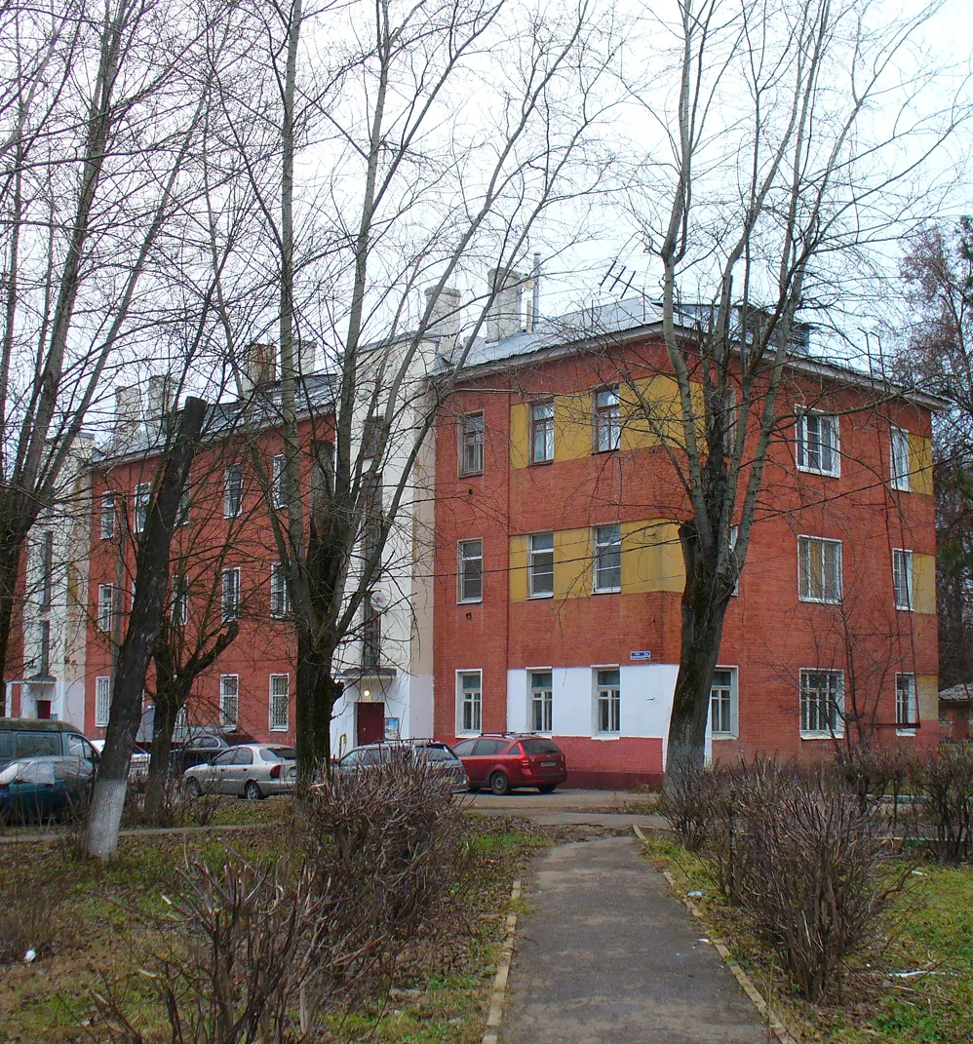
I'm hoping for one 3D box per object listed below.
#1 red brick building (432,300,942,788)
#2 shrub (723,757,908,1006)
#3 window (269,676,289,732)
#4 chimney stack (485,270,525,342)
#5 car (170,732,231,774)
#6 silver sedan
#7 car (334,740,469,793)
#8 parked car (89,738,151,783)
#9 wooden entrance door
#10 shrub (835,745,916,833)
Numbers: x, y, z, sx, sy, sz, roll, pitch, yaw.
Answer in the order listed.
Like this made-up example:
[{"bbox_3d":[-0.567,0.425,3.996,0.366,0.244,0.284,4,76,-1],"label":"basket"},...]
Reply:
[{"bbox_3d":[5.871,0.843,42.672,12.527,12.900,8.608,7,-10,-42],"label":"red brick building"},{"bbox_3d":[1.954,2.107,8.909,1.032,1.299,1.032,0,-7,0],"label":"shrub"},{"bbox_3d":[-6.479,5.685,46.579,0.150,1.780,1.060,7,-10,-42],"label":"window"},{"bbox_3d":[0.581,-7.296,51.114,1.060,2.565,0.640,7,-10,-42],"label":"chimney stack"},{"bbox_3d":[-7.877,7.204,45.000,1.750,1.430,4.600,7,-10,-43],"label":"car"},{"bbox_3d":[-6.228,6.505,39.000,4.240,1.430,1.680,-6,-10,44],"label":"silver sedan"},{"bbox_3d":[-2.521,5.972,36.500,1.700,1.480,4.350,7,-10,-43],"label":"car"},{"bbox_3d":[-11.021,7.141,44.002,1.700,1.440,4.300,7,-10,-42],"label":"parked car"},{"bbox_3d":[-3.530,6.567,45.372,0.120,2.100,1.280,7,-10,-42],"label":"wooden entrance door"},{"bbox_3d":[5.566,3.746,21.300,1.150,1.280,1.150,1,-7,0],"label":"shrub"}]

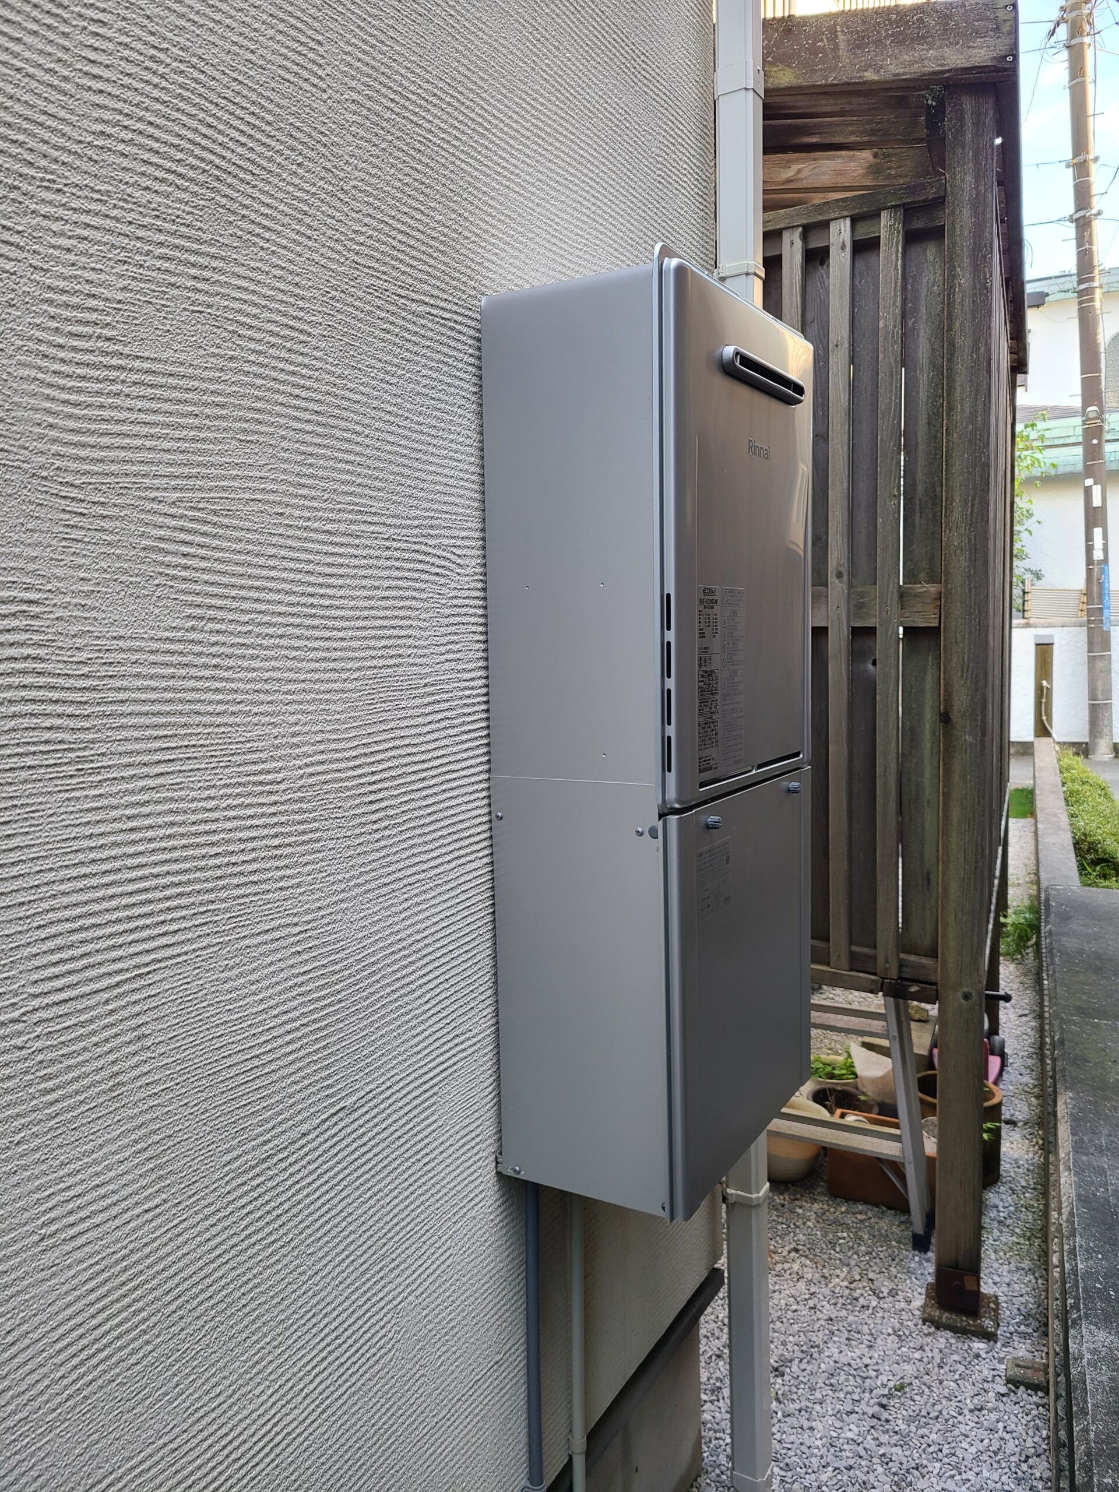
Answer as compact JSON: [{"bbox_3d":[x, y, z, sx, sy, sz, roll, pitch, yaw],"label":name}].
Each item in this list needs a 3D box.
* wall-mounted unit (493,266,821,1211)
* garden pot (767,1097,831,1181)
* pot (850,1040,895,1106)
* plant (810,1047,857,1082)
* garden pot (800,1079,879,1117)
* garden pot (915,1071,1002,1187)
[{"bbox_3d":[0.146,-0.020,1.495,0.262,1.090,0.468,2,7,30],"label":"wall-mounted unit"},{"bbox_3d":[0.655,1.158,3.259,0.270,0.166,0.270,-1,6,0],"label":"garden pot"},{"bbox_3d":[1.054,1.081,3.693,0.160,0.160,0.170,2,7,30],"label":"pot"},{"bbox_3d":[0.883,1.046,3.664,0.180,0.090,0.190,2,7,30],"label":"plant"},{"bbox_3d":[0.864,1.147,3.392,0.220,0.150,0.220,2,7,30],"label":"garden pot"},{"bbox_3d":[1.145,1.109,3.237,0.250,0.243,0.250,-1,6,0],"label":"garden pot"}]

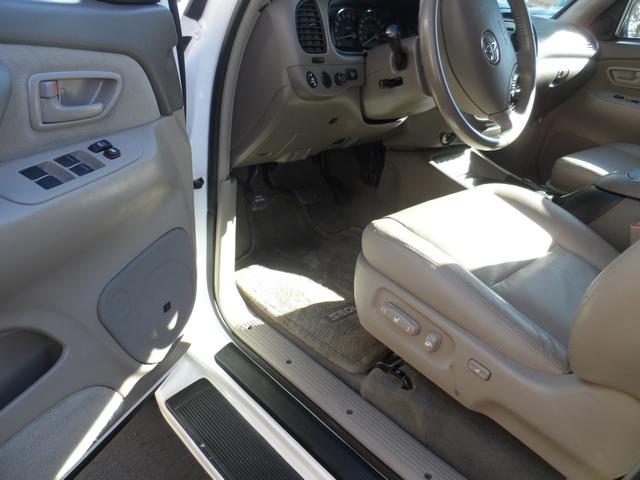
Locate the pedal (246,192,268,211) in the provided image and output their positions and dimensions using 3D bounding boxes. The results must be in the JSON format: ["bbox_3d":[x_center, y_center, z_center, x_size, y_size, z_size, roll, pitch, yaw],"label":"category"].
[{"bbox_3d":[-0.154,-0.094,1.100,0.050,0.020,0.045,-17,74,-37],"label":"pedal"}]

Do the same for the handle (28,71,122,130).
[{"bbox_3d":[-0.324,-0.183,0.580,0.028,0.066,0.132,11,25,22],"label":"handle"}]

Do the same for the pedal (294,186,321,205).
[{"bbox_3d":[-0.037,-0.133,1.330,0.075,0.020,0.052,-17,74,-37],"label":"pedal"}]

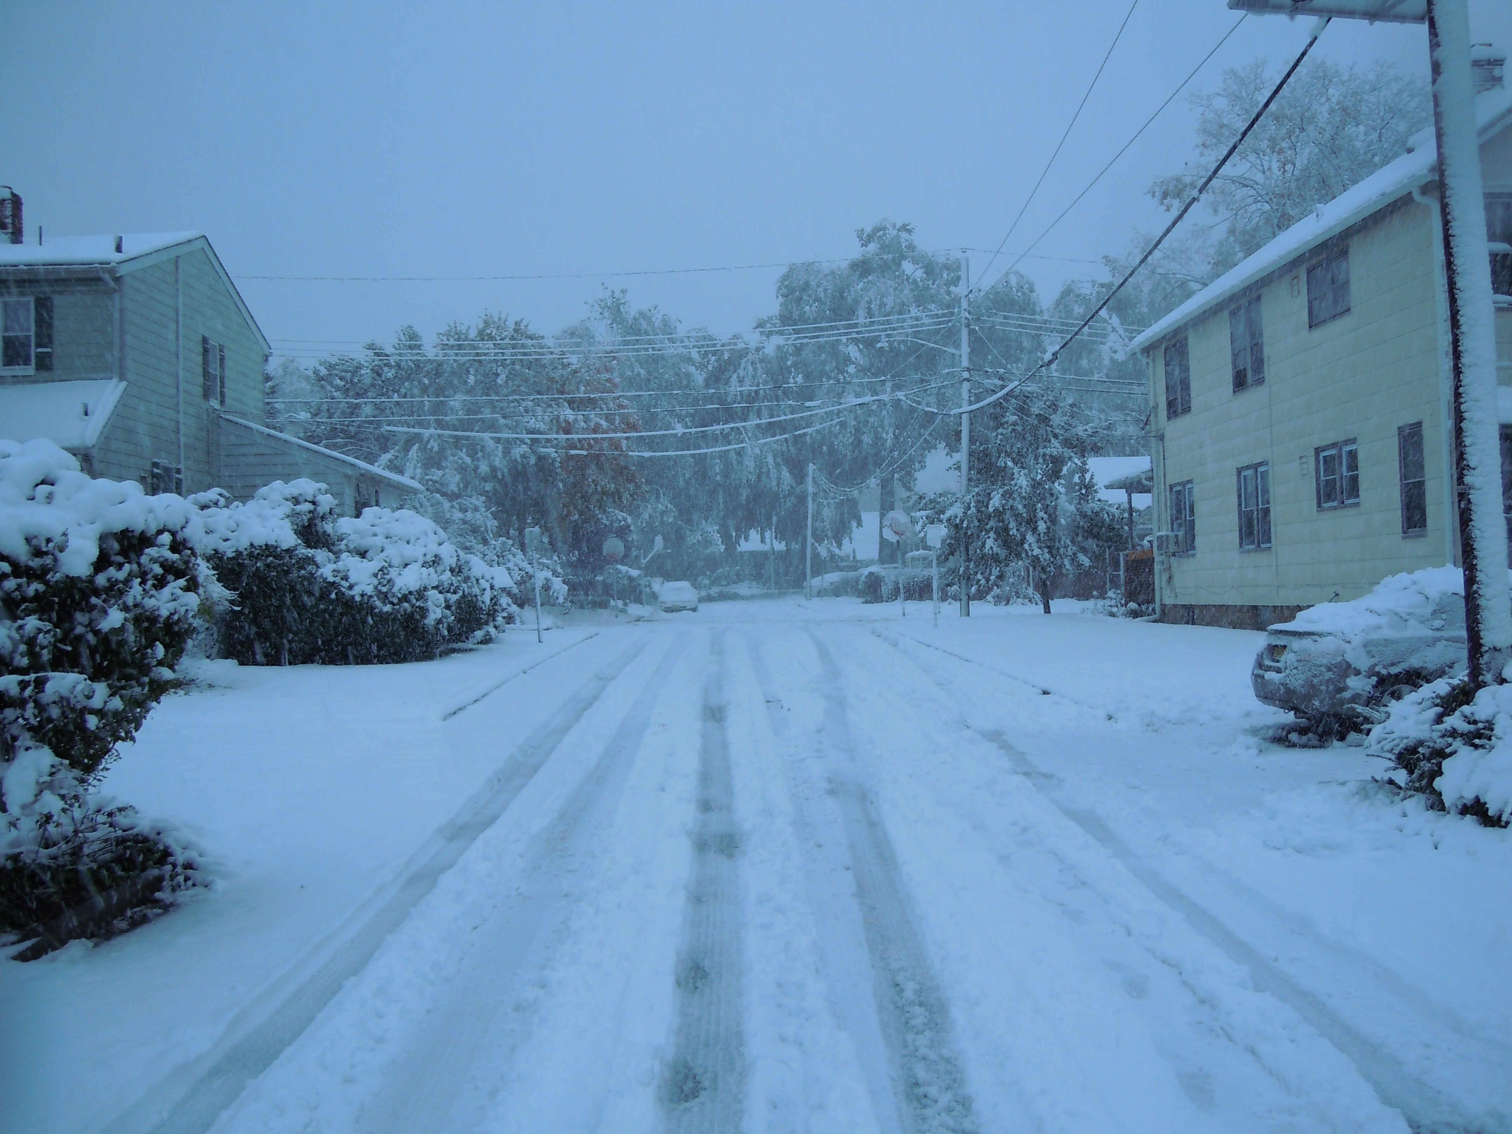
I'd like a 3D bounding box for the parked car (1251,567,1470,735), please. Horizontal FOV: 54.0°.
[{"bbox_3d":[7.000,0.750,13.700,4.650,1.500,1.780,0,-1,3],"label":"parked car"}]

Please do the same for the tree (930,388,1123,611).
[{"bbox_3d":[7.090,-1.750,39.300,4.900,5.850,4.700,0,-1,0],"label":"tree"}]

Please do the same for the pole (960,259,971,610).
[{"bbox_3d":[5.950,-3.740,42.200,0.290,10.450,0.290,0,-1,0],"label":"pole"}]

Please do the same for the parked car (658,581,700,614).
[{"bbox_3d":[-3.380,1.220,64.800,1.760,1.420,4.500,0,-1,-2],"label":"parked car"}]

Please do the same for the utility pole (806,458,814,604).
[{"bbox_3d":[2.960,-1.930,81.000,0.260,7.550,0.260,0,-1,0],"label":"utility pole"}]

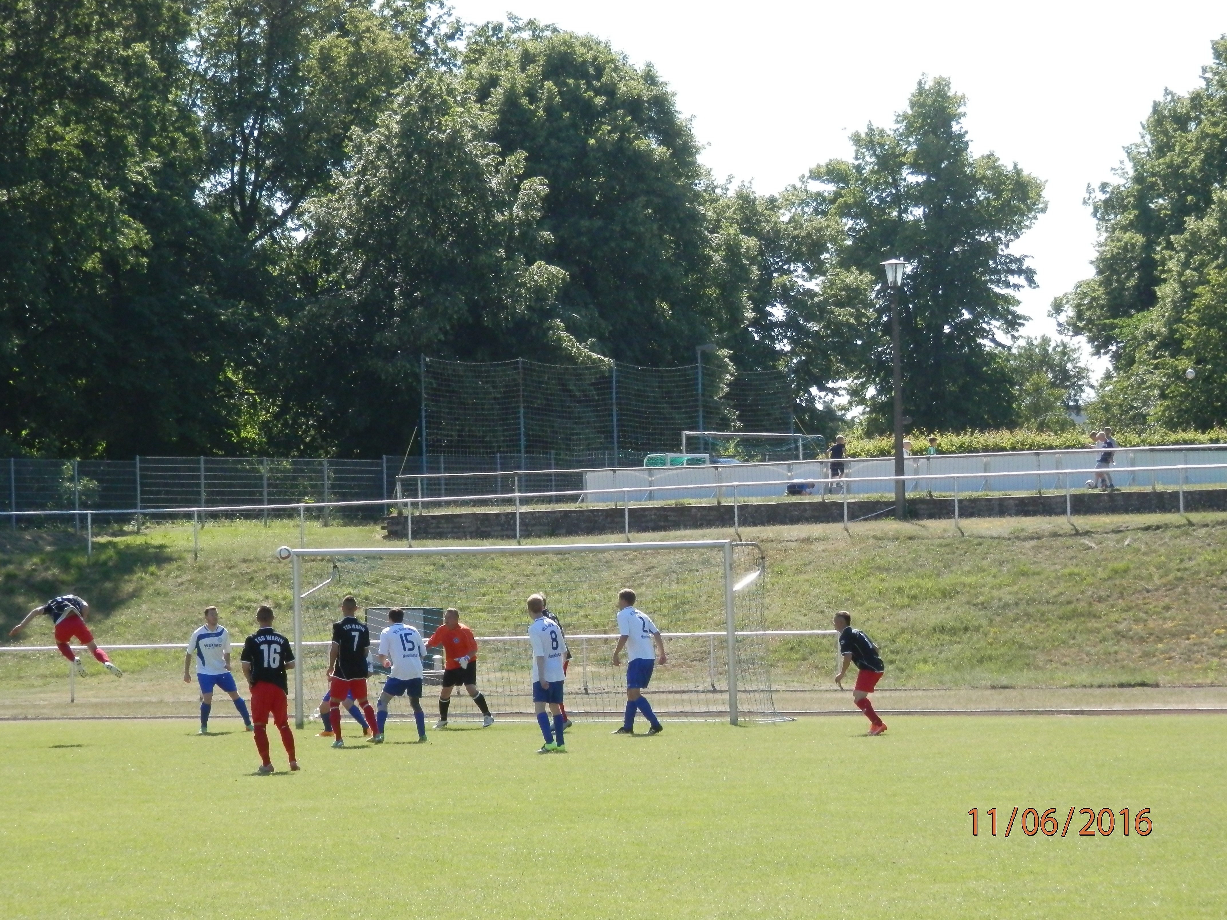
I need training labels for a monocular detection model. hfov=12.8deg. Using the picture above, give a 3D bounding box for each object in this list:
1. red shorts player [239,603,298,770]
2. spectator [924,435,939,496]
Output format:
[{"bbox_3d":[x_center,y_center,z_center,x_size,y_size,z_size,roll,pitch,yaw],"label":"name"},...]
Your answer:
[{"bbox_3d":[-3.780,2.505,59.800,0.640,1.820,0.450,-1,-1,3],"label":"red shorts player"},{"bbox_3d":[7.707,0.156,132.000,0.300,1.420,0.400,-2,-1,15],"label":"spectator"}]

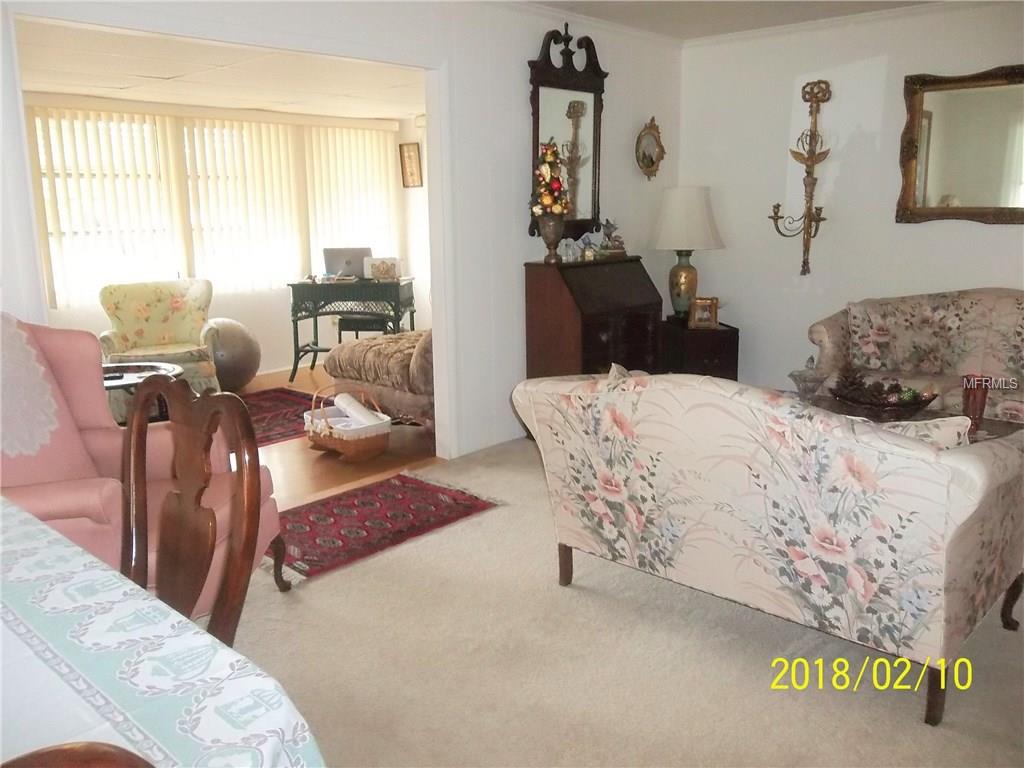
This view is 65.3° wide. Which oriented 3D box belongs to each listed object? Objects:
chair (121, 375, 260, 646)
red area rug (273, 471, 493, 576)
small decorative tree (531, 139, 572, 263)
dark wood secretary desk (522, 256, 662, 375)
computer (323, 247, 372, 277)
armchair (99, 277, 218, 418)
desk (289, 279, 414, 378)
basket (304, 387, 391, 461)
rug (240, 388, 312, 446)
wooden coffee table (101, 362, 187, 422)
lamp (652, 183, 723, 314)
[{"bbox_3d":[-0.860,0.563,1.567,0.520,1.020,0.570,12,18,43],"label":"chair"},{"bbox_3d":[-0.662,0.608,3.623,0.660,0.012,1.090,12,18,43],"label":"red area rug"},{"bbox_3d":[0.243,-1.025,4.514,0.230,0.695,0.230,-1,13,0],"label":"small decorative tree"},{"bbox_3d":[0.511,-0.212,4.842,0.470,1.040,0.780,12,18,43],"label":"dark wood secretary desk"},{"bbox_3d":[-1.385,-1.008,6.740,0.370,0.240,0.290,-2,13,-5],"label":"computer"},{"bbox_3d":[-2.425,-0.261,5.635,0.750,0.840,0.790,-6,14,-21],"label":"armchair"},{"bbox_3d":[-1.325,-0.476,6.700,0.920,0.760,0.500,-2,13,-5],"label":"desk"},{"bbox_3d":[-0.959,0.196,4.616,0.470,0.374,0.320,12,18,43],"label":"basket"},{"bbox_3d":[-1.937,0.272,5.144,1.280,0.012,1.850,12,18,43],"label":"rug"},{"bbox_3d":[-2.330,0.197,4.460,0.950,0.470,0.650,-6,14,-21],"label":"wooden coffee table"},{"bbox_3d":[1.102,-0.821,5.052,0.450,0.820,0.450,-1,13,0],"label":"lamp"}]

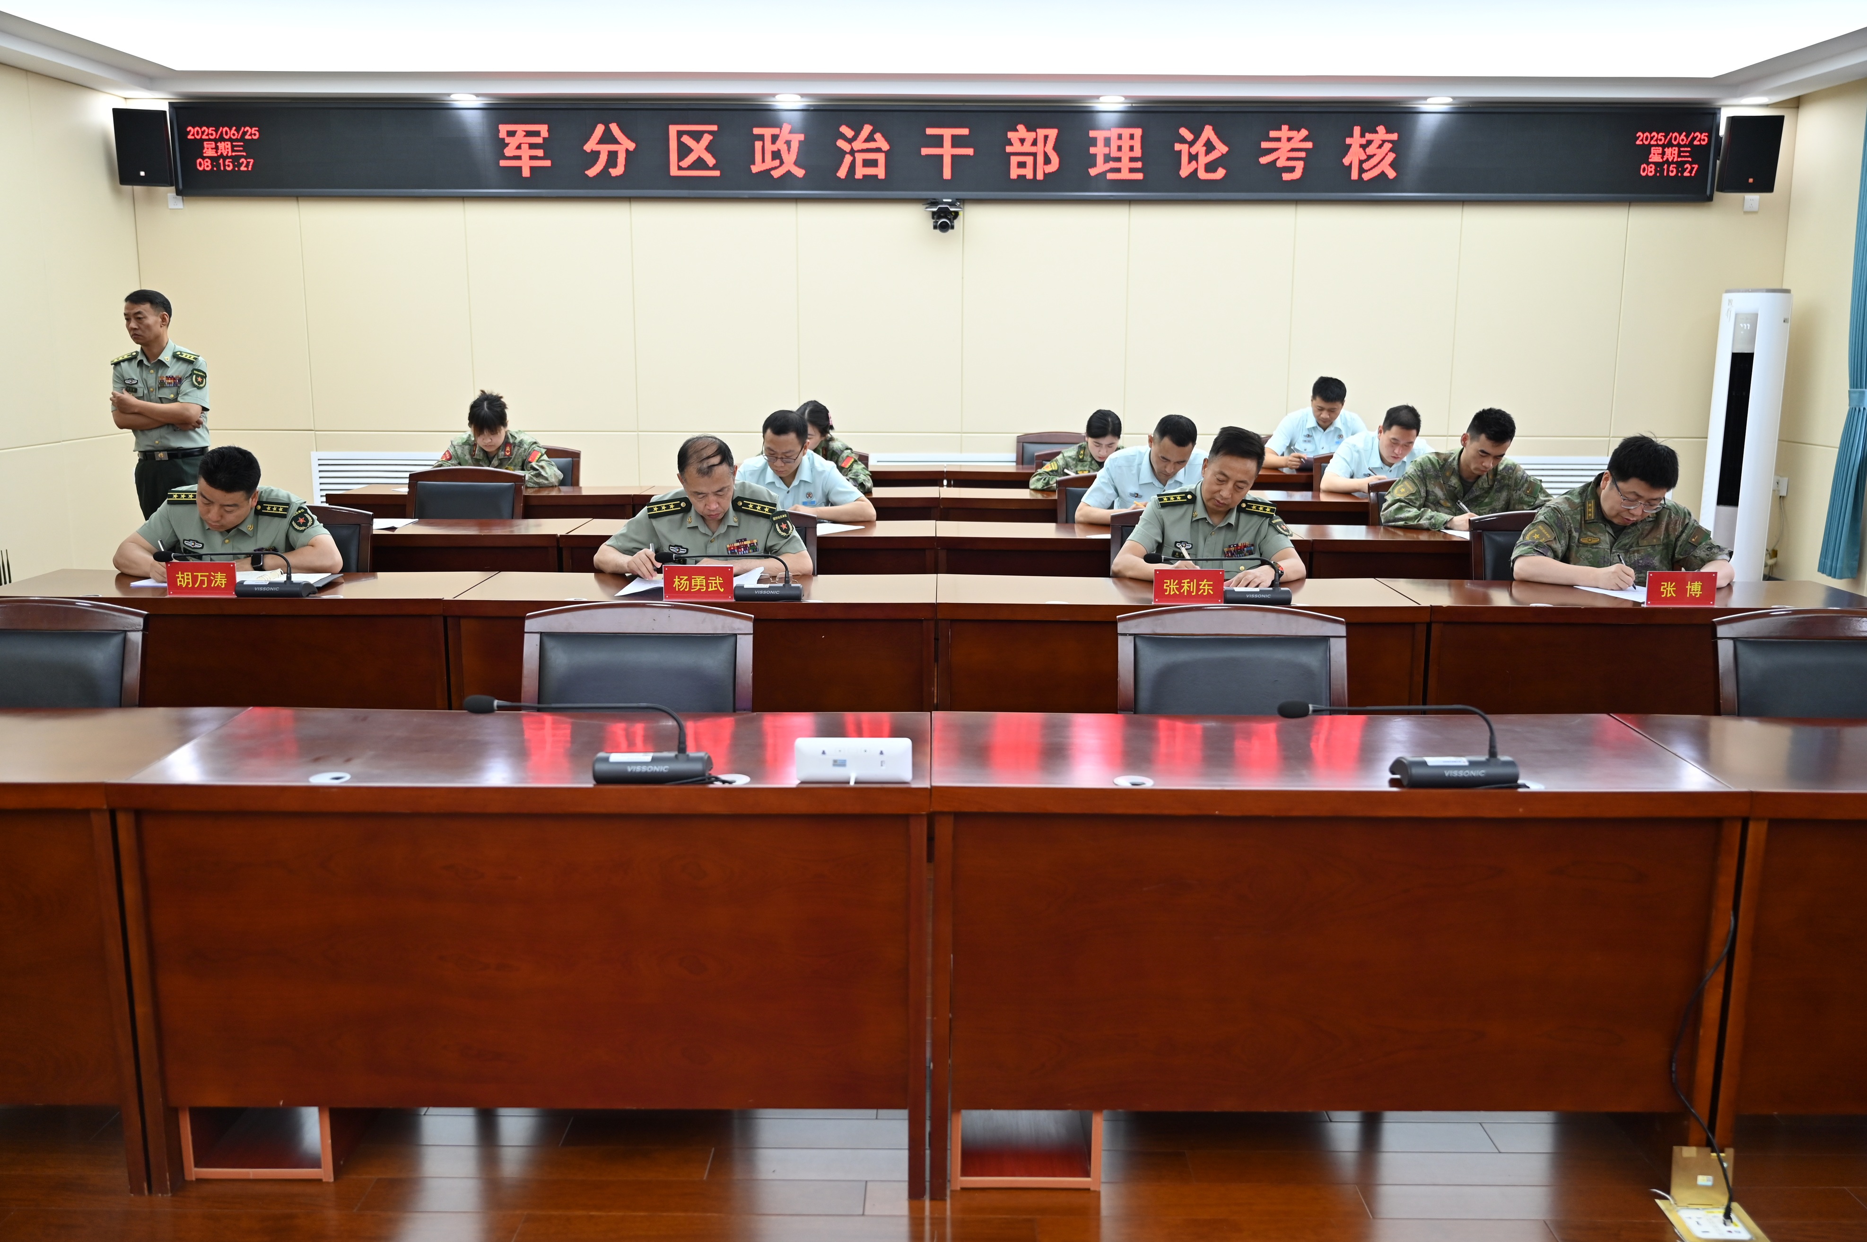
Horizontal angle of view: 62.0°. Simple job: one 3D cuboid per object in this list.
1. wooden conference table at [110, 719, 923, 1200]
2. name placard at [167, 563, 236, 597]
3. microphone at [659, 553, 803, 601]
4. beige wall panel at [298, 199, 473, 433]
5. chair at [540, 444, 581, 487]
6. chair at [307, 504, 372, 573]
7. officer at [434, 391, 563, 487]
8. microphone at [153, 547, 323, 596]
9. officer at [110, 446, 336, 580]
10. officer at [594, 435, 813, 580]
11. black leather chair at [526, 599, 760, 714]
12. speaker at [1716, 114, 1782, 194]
[{"bbox_3d":[-0.708,0.602,2.972,1.410,0.760,0.510,0,11,1],"label":"wooden conference table"},{"bbox_3d":[-2.092,-0.120,4.462,0.200,0.094,0.050,0,11,1],"label":"name placard"},{"bbox_3d":[-0.578,-0.122,4.446,0.410,0.135,0.110,0,11,0],"label":"microphone"},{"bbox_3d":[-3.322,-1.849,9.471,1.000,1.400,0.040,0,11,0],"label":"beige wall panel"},{"bbox_3d":[-1.981,-0.354,7.526,0.500,0.955,0.580,0,11,0],"label":"chair"},{"bbox_3d":[-2.093,0.124,4.991,0.500,0.955,0.580,0,11,0],"label":"chair"},{"bbox_3d":[-2.146,-0.506,7.610,0.660,1.220,0.700,0,11,0],"label":"officer"},{"bbox_3d":[-2.019,-0.143,4.503,0.430,0.130,0.130,0,11,1],"label":"microphone"},{"bbox_3d":[-2.212,0.027,4.952,0.710,1.160,0.720,0,11,0],"label":"officer"},{"bbox_3d":[-0.723,0.009,5.010,0.690,1.200,0.780,0,11,0],"label":"officer"},{"bbox_3d":[-0.634,0.475,3.174,0.500,0.955,0.580,0,11,0],"label":"black leather chair"},{"bbox_3d":[4.715,-2.688,8.976,0.300,0.430,0.260,4,16,17],"label":"speaker"}]

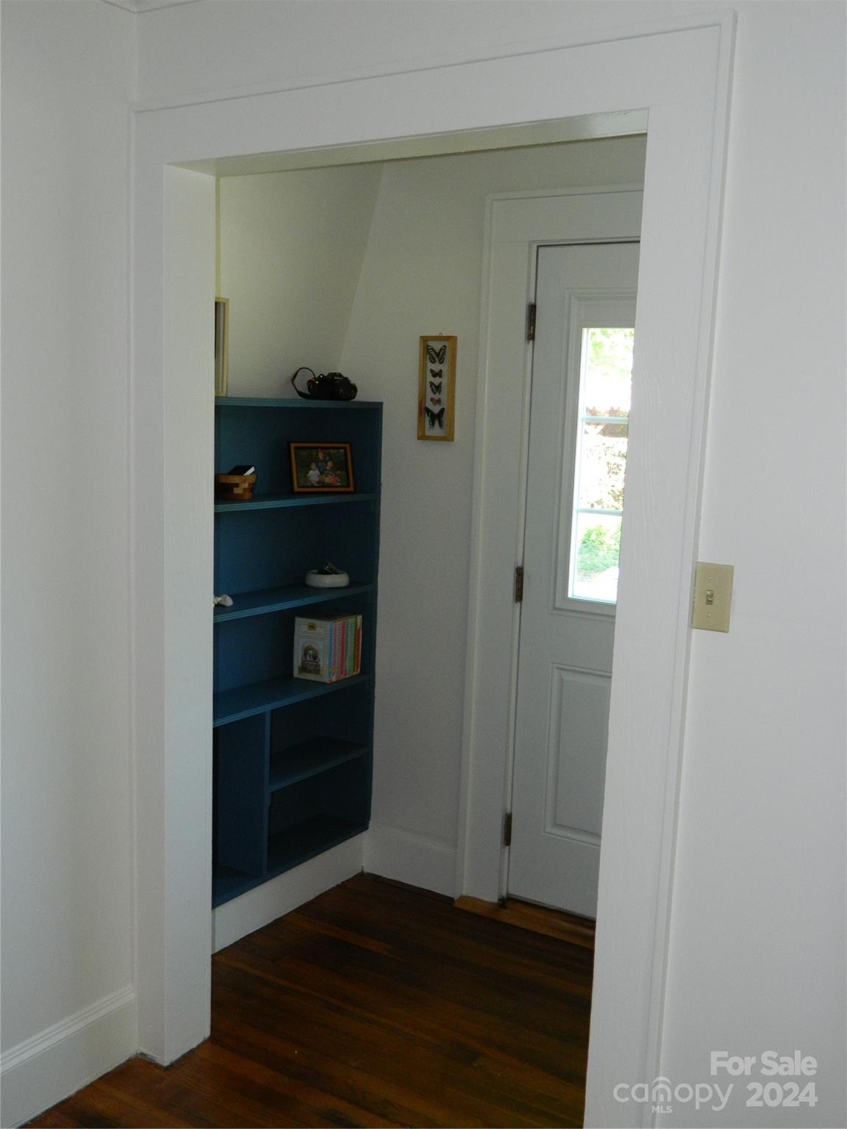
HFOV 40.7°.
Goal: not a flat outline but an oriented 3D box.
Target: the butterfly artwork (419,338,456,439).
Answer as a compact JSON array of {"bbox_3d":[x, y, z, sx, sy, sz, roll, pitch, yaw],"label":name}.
[{"bbox_3d":[0.043,-0.553,3.600,0.117,0.325,0.030,8,10,33],"label":"butterfly artwork"}]

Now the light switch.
[{"bbox_3d":[0.485,0.055,1.915,0.065,0.113,0.014,8,10,33],"label":"light switch"}]

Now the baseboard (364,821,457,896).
[{"bbox_3d":[-0.044,1.000,3.861,0.371,0.185,0.022,8,10,33],"label":"baseboard"}]

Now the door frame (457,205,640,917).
[{"bbox_3d":[0.673,0.050,3.306,1.206,2.228,0.110,8,10,33],"label":"door frame"}]

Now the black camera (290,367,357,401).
[{"bbox_3d":[-0.312,-0.569,3.595,0.162,0.104,0.125,-4,10,-35],"label":"black camera"}]

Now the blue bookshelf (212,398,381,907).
[{"bbox_3d":[-0.545,0.234,3.491,0.225,1.469,1.020,8,10,33],"label":"blue bookshelf"}]

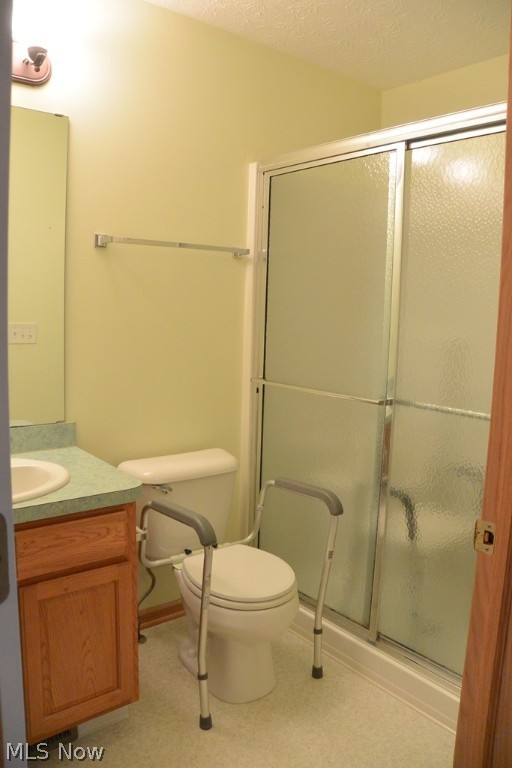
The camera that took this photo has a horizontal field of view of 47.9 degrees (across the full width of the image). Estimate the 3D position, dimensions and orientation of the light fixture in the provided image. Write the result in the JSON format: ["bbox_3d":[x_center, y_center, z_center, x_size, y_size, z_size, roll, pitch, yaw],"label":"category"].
[{"bbox_3d":[-0.867,-1.014,1.667,0.590,0.145,0.120,-4,10,-38],"label":"light fixture"}]

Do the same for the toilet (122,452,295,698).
[{"bbox_3d":[-0.153,0.679,2.125,0.500,0.730,0.675,-4,10,-38],"label":"toilet"}]

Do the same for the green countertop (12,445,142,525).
[{"bbox_3d":[-0.784,0.301,1.638,0.780,0.039,0.552,-4,10,-38],"label":"green countertop"}]

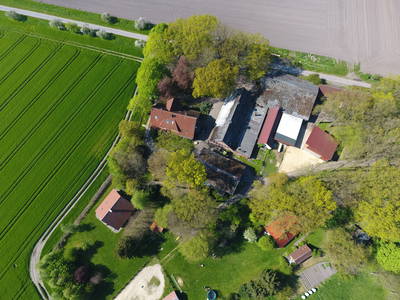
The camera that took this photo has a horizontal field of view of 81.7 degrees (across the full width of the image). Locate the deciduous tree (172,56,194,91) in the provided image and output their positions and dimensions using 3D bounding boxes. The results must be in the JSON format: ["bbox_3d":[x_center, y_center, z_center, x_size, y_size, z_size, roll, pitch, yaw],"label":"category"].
[{"bbox_3d":[-8.098,-37.149,115.453,10.500,17.000,11.500,0,75,0],"label":"deciduous tree"}]

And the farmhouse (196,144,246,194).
[{"bbox_3d":[8.761,9.356,107.487,21.250,7.740,14.700,26,76,7],"label":"farmhouse"}]

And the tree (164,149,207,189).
[{"bbox_3d":[-6.442,8.480,104.223,18.200,14.500,17.800,0,75,0],"label":"tree"}]

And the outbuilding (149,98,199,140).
[{"bbox_3d":[-11.562,-15.937,112.824,21.670,10.840,15.500,15,75,4],"label":"outbuilding"}]

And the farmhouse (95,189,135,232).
[{"bbox_3d":[-37.648,26.487,102.615,13.300,8.070,11.780,36,78,9],"label":"farmhouse"}]

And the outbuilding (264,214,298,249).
[{"bbox_3d":[35.910,33.220,99.500,13.290,6.200,10.280,-37,76,-11],"label":"outbuilding"}]

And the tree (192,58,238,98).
[{"bbox_3d":[7.621,-34.809,115.329,22.000,16.000,21.000,0,75,0],"label":"tree"}]

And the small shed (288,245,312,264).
[{"bbox_3d":[43.713,45.172,99.592,8.020,4.010,4.890,-31,77,-8],"label":"small shed"}]

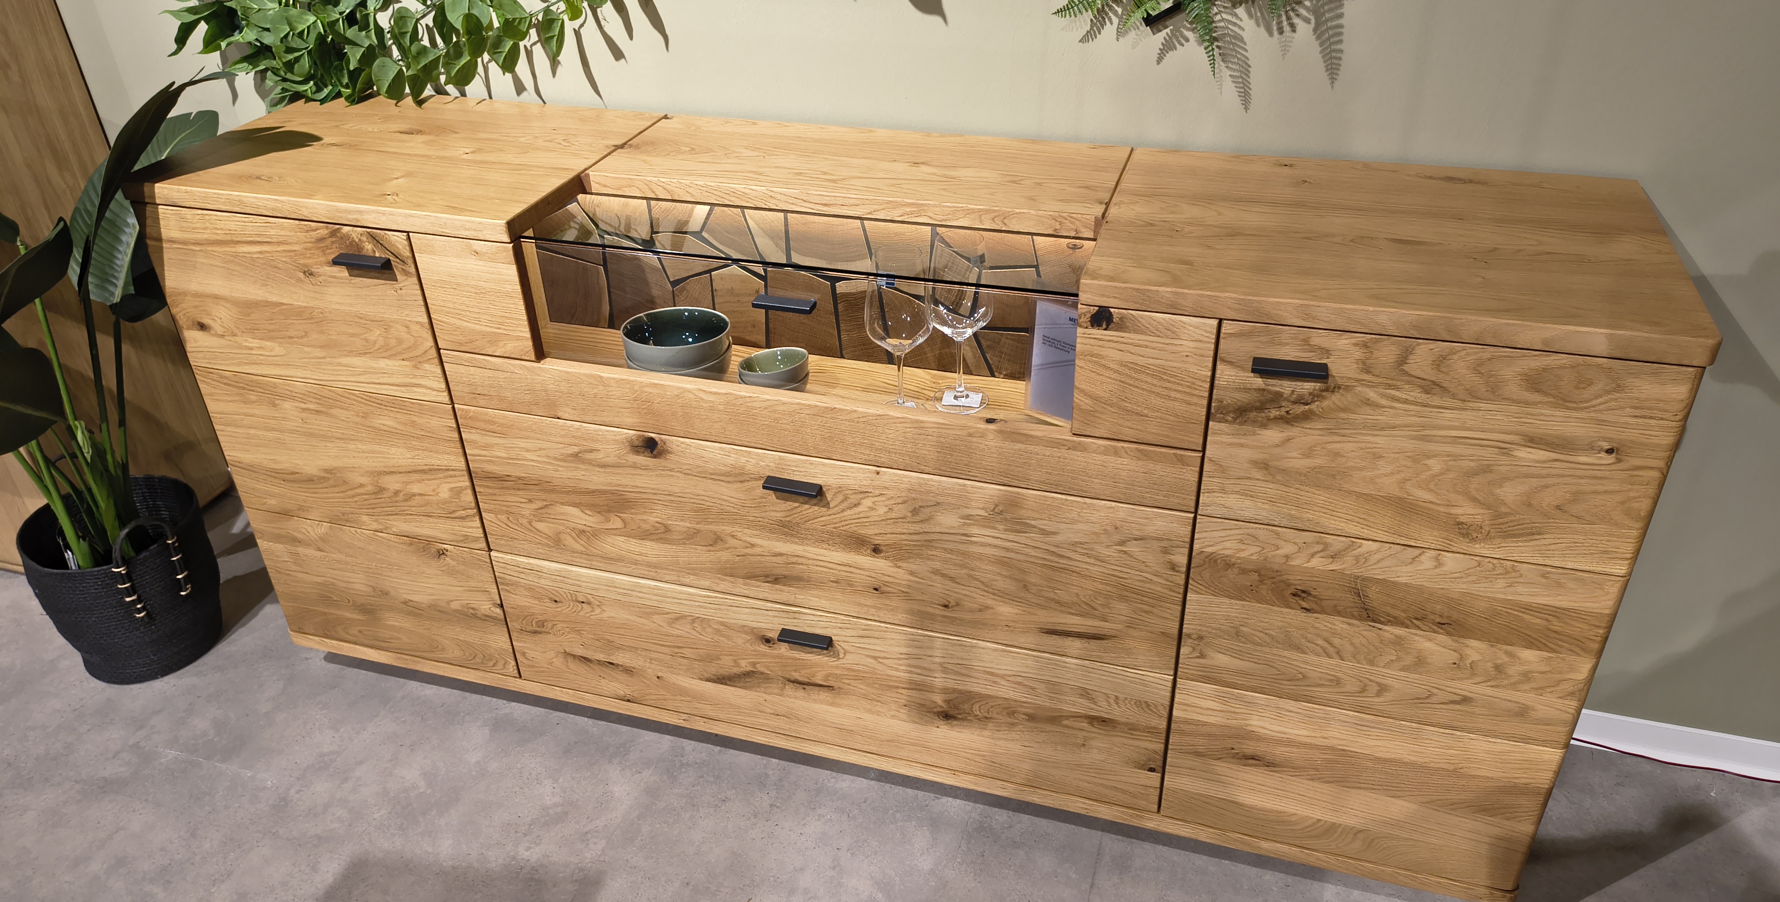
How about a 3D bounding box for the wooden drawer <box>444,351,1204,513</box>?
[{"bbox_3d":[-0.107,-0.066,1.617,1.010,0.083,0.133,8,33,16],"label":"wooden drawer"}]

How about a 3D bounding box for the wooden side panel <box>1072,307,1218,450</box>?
[{"bbox_3d":[0.297,-0.090,1.445,0.154,0.171,0.025,8,34,15],"label":"wooden side panel"}]

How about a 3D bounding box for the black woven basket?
[{"bbox_3d":[-1.381,0.238,2.258,0.288,0.270,0.288,8,33,16],"label":"black woven basket"}]

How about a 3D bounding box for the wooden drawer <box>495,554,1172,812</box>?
[{"bbox_3d":[-0.059,0.236,1.937,1.010,0.250,0.408,8,33,16],"label":"wooden drawer"}]

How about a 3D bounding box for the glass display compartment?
[{"bbox_3d":[-0.101,-0.186,1.595,0.726,0.194,0.224,8,33,16],"label":"glass display compartment"}]

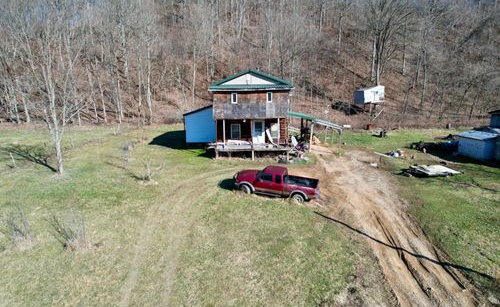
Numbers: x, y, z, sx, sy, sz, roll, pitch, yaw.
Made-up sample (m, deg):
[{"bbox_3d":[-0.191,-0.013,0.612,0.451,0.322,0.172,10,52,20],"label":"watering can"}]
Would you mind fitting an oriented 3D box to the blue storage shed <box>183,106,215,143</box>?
[{"bbox_3d":[-4.617,-3.172,30.718,3.400,3.700,3.900,-1,15,2],"label":"blue storage shed"}]

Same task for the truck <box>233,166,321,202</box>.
[{"bbox_3d":[1.674,1.769,18.742,5.150,1.720,1.790,7,16,17],"label":"truck"}]

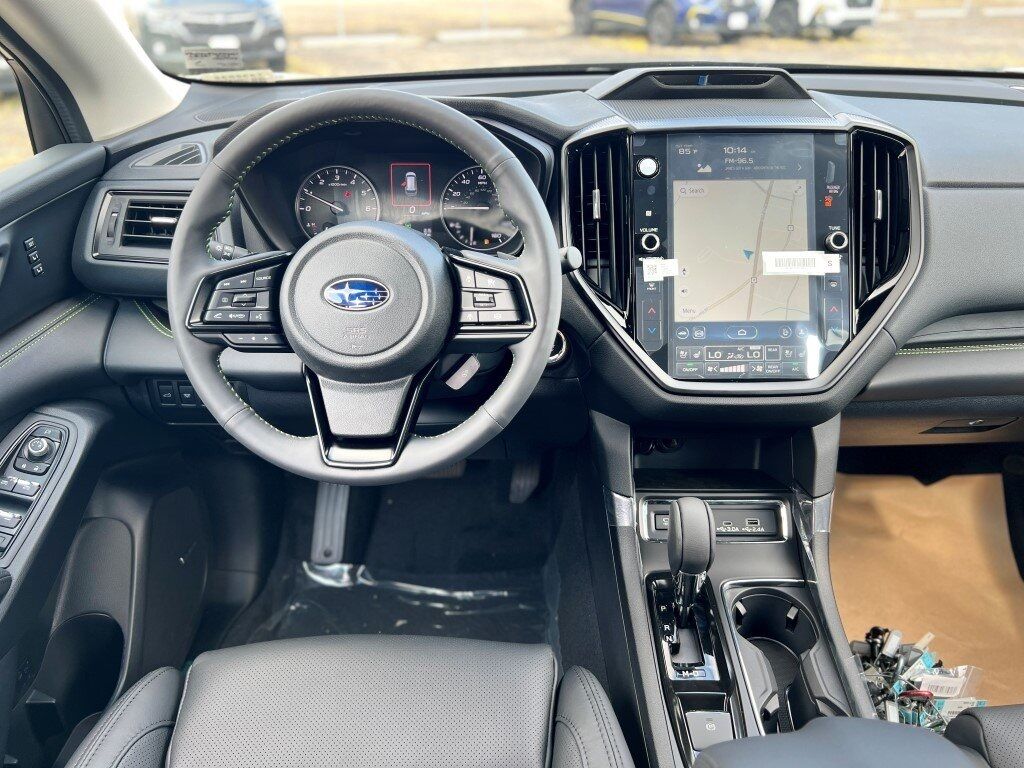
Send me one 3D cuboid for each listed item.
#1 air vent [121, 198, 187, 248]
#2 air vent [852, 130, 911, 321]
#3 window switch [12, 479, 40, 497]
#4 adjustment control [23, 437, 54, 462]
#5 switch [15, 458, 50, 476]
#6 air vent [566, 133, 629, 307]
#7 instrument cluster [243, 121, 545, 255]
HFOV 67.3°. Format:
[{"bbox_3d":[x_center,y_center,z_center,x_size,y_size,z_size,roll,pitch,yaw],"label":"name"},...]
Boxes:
[{"bbox_3d":[-0.402,-0.187,0.895,0.102,0.057,0.040,0,3,3],"label":"air vent"},{"bbox_3d":[0.387,-0.166,0.815,0.066,0.194,0.040,0,1,0],"label":"air vent"},{"bbox_3d":[-0.469,0.100,0.745,0.023,0.011,0.017,9,47,-11],"label":"window switch"},{"bbox_3d":[-0.461,0.063,0.750,0.027,0.016,0.026,9,47,-11],"label":"adjustment control"},{"bbox_3d":[-0.468,0.081,0.750,0.029,0.010,0.015,9,47,-11],"label":"switch"},{"bbox_3d":[0.091,-0.173,0.815,0.066,0.186,0.040,0,1,0],"label":"air vent"},{"bbox_3d":[-0.142,-0.244,0.965,0.360,0.158,0.080,0,11,0],"label":"instrument cluster"}]

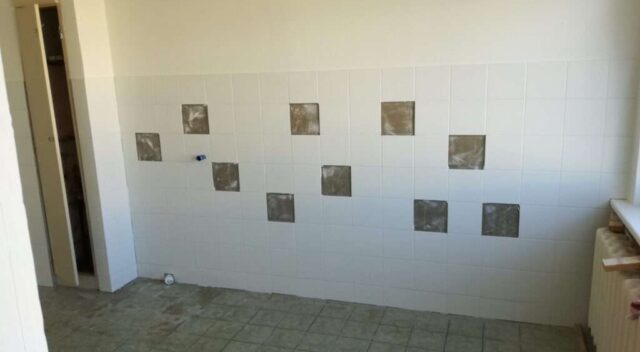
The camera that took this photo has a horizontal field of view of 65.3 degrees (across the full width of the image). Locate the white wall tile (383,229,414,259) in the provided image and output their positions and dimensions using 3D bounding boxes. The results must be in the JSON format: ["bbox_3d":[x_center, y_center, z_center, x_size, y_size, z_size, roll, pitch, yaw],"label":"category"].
[{"bbox_3d":[0.503,0.437,3.166,0.199,0.199,0.010,2,13,19],"label":"white wall tile"}]

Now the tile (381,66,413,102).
[{"bbox_3d":[0.464,-0.544,2.961,0.198,0.198,0.008,2,12,18],"label":"tile"}]

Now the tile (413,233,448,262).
[{"bbox_3d":[0.691,0.441,3.107,0.198,0.198,0.010,2,12,18],"label":"tile"}]

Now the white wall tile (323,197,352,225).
[{"bbox_3d":[0.114,0.226,3.257,0.198,0.198,0.010,2,12,18],"label":"white wall tile"}]

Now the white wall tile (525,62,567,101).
[{"bbox_3d":[1.223,-0.520,2.710,0.198,0.198,0.008,2,12,18],"label":"white wall tile"}]

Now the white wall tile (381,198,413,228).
[{"bbox_3d":[0.494,0.239,3.128,0.198,0.198,0.010,2,12,18],"label":"white wall tile"}]

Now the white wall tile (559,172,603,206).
[{"bbox_3d":[1.437,0.075,2.775,0.198,0.198,0.010,2,12,18],"label":"white wall tile"}]

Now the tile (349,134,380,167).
[{"bbox_3d":[0.290,-0.159,3.108,0.198,0.198,0.010,2,12,18],"label":"tile"}]

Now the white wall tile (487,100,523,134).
[{"bbox_3d":[1.043,-0.329,2.818,0.198,0.198,0.010,2,12,18],"label":"white wall tile"}]

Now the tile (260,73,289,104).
[{"bbox_3d":[-0.295,-0.569,3.212,0.198,0.198,0.008,2,12,18],"label":"tile"}]

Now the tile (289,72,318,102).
[{"bbox_3d":[-0.103,-0.560,3.149,0.199,0.199,0.010,2,13,19],"label":"tile"}]

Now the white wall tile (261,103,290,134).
[{"bbox_3d":[-0.287,-0.373,3.258,0.198,0.198,0.010,2,12,18],"label":"white wall tile"}]

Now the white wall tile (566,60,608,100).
[{"bbox_3d":[1.416,-0.512,2.652,0.198,0.198,0.010,2,12,18],"label":"white wall tile"}]

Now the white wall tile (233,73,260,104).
[{"bbox_3d":[-0.484,-0.575,3.279,0.198,0.198,0.010,2,12,18],"label":"white wall tile"}]

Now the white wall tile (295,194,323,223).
[{"bbox_3d":[-0.077,0.220,3.317,0.198,0.198,0.010,2,12,18],"label":"white wall tile"}]

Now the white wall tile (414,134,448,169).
[{"bbox_3d":[0.668,-0.147,2.979,0.198,0.198,0.008,2,12,18],"label":"white wall tile"}]

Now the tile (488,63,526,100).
[{"bbox_3d":[1.037,-0.525,2.784,0.198,0.198,0.010,2,12,18],"label":"tile"}]

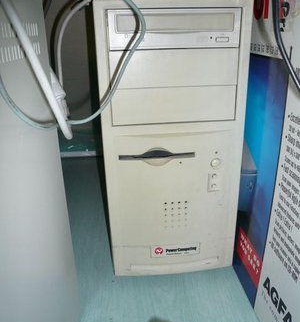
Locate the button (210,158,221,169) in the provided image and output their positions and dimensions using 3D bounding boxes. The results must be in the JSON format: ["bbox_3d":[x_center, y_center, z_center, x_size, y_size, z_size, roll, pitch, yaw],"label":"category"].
[{"bbox_3d":[0.084,0.003,0.416,0.013,0.014,0.004,-3,20,-5],"label":"button"}]

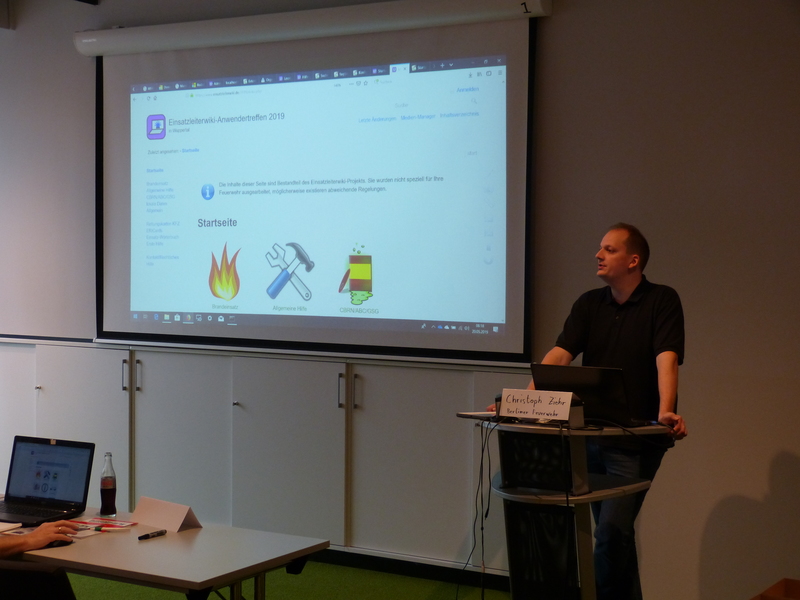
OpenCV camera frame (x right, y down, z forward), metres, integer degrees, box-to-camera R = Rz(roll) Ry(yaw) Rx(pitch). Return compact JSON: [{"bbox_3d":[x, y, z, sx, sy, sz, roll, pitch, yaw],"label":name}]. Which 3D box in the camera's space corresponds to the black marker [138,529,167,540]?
[{"bbox_3d":[-0.895,0.853,4.691,0.018,0.018,0.137,2,3,35],"label":"black marker"}]

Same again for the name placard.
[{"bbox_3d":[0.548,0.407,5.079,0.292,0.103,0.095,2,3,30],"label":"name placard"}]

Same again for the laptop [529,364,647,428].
[{"bbox_3d":[0.786,0.379,5.277,0.382,0.234,0.358,2,3,30],"label":"laptop"}]

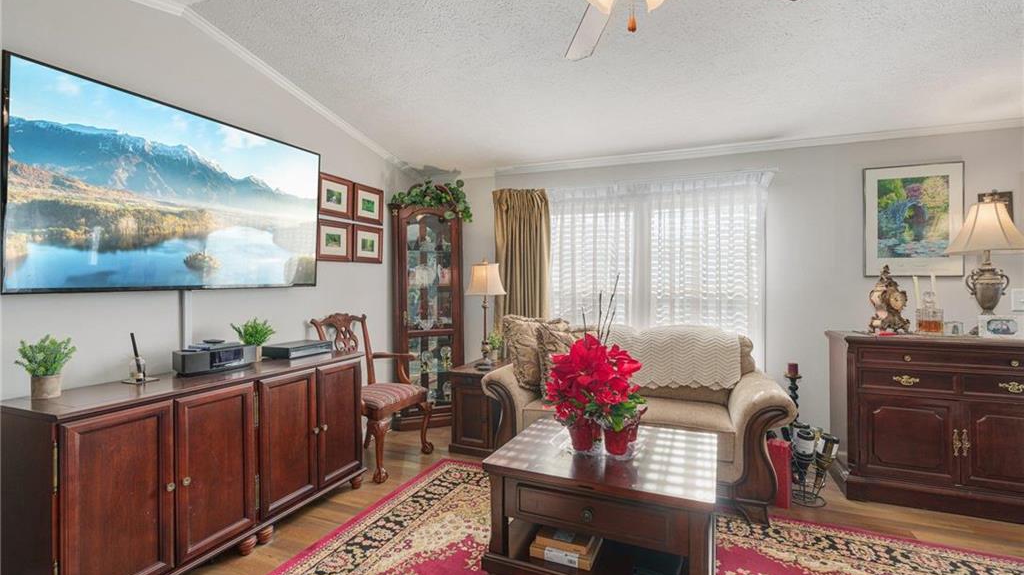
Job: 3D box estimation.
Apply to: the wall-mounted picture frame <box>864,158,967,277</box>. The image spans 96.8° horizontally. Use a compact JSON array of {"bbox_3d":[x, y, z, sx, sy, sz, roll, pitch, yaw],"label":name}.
[{"bbox_3d":[2.440,-0.402,2.776,0.476,0.676,0.025,0,1,24],"label":"wall-mounted picture frame"}]

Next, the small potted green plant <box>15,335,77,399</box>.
[{"bbox_3d":[-1.754,0.297,1.722,0.160,0.240,0.170,0,1,22],"label":"small potted green plant"}]

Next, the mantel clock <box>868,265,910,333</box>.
[{"bbox_3d":[2.194,0.079,2.641,0.175,0.385,0.120,0,1,-7],"label":"mantel clock"}]

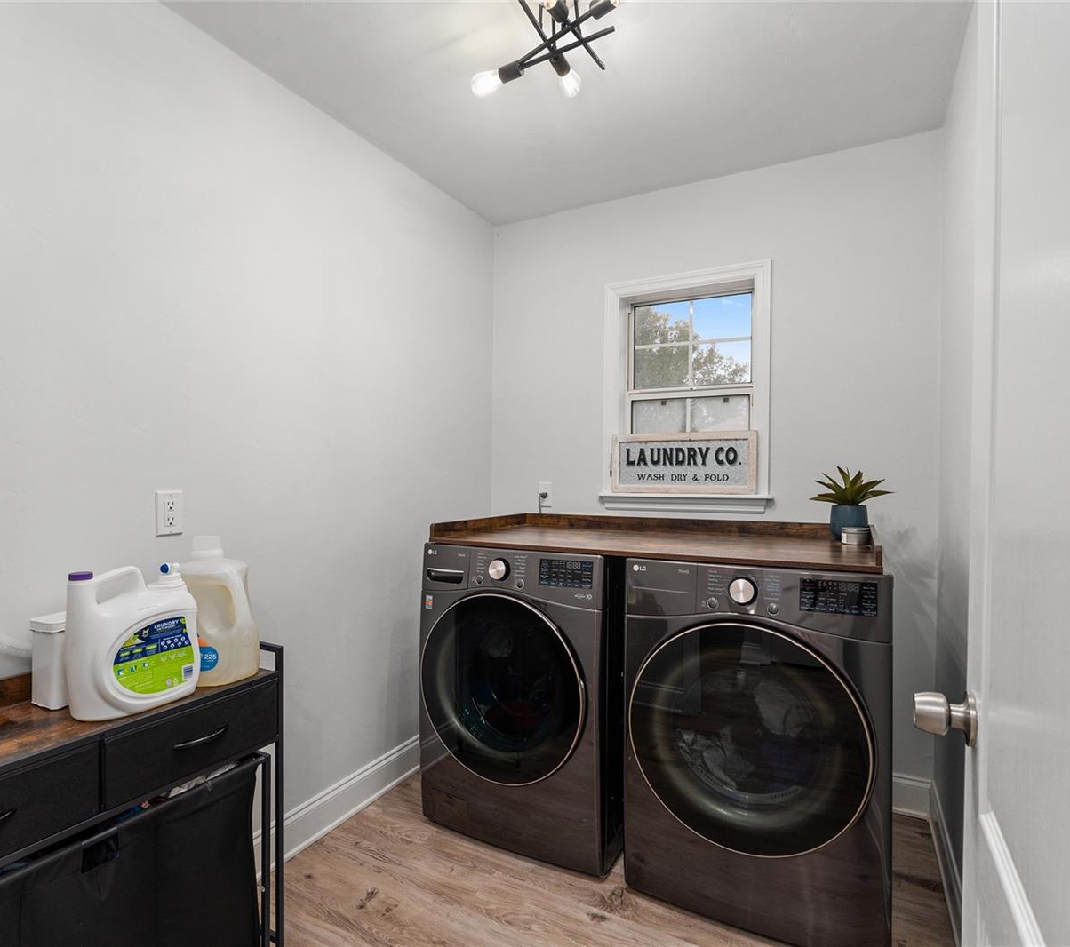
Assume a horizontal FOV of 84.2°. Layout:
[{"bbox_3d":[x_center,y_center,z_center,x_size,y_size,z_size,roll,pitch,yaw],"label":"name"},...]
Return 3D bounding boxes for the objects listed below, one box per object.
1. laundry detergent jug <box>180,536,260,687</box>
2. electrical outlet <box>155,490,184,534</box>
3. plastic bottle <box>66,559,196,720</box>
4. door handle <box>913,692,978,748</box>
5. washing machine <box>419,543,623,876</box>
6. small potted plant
[{"bbox_3d":[-0.796,0.320,1.456,0.235,0.332,0.168,0,1,13],"label":"laundry detergent jug"},{"bbox_3d":[-0.969,0.105,1.571,0.009,0.115,0.070,0,1,28],"label":"electrical outlet"},{"bbox_3d":[-0.857,0.346,1.291,0.157,0.283,0.257,0,1,33],"label":"plastic bottle"},{"bbox_3d":[0.507,0.301,0.740,0.062,0.067,0.067,0,1,28],"label":"door handle"},{"bbox_3d":[0.083,0.737,2.254,0.686,0.985,0.765,0,1,28],"label":"washing machine"},{"bbox_3d":[1.046,0.108,1.976,0.268,0.250,0.262,0,1,28],"label":"small potted plant"}]

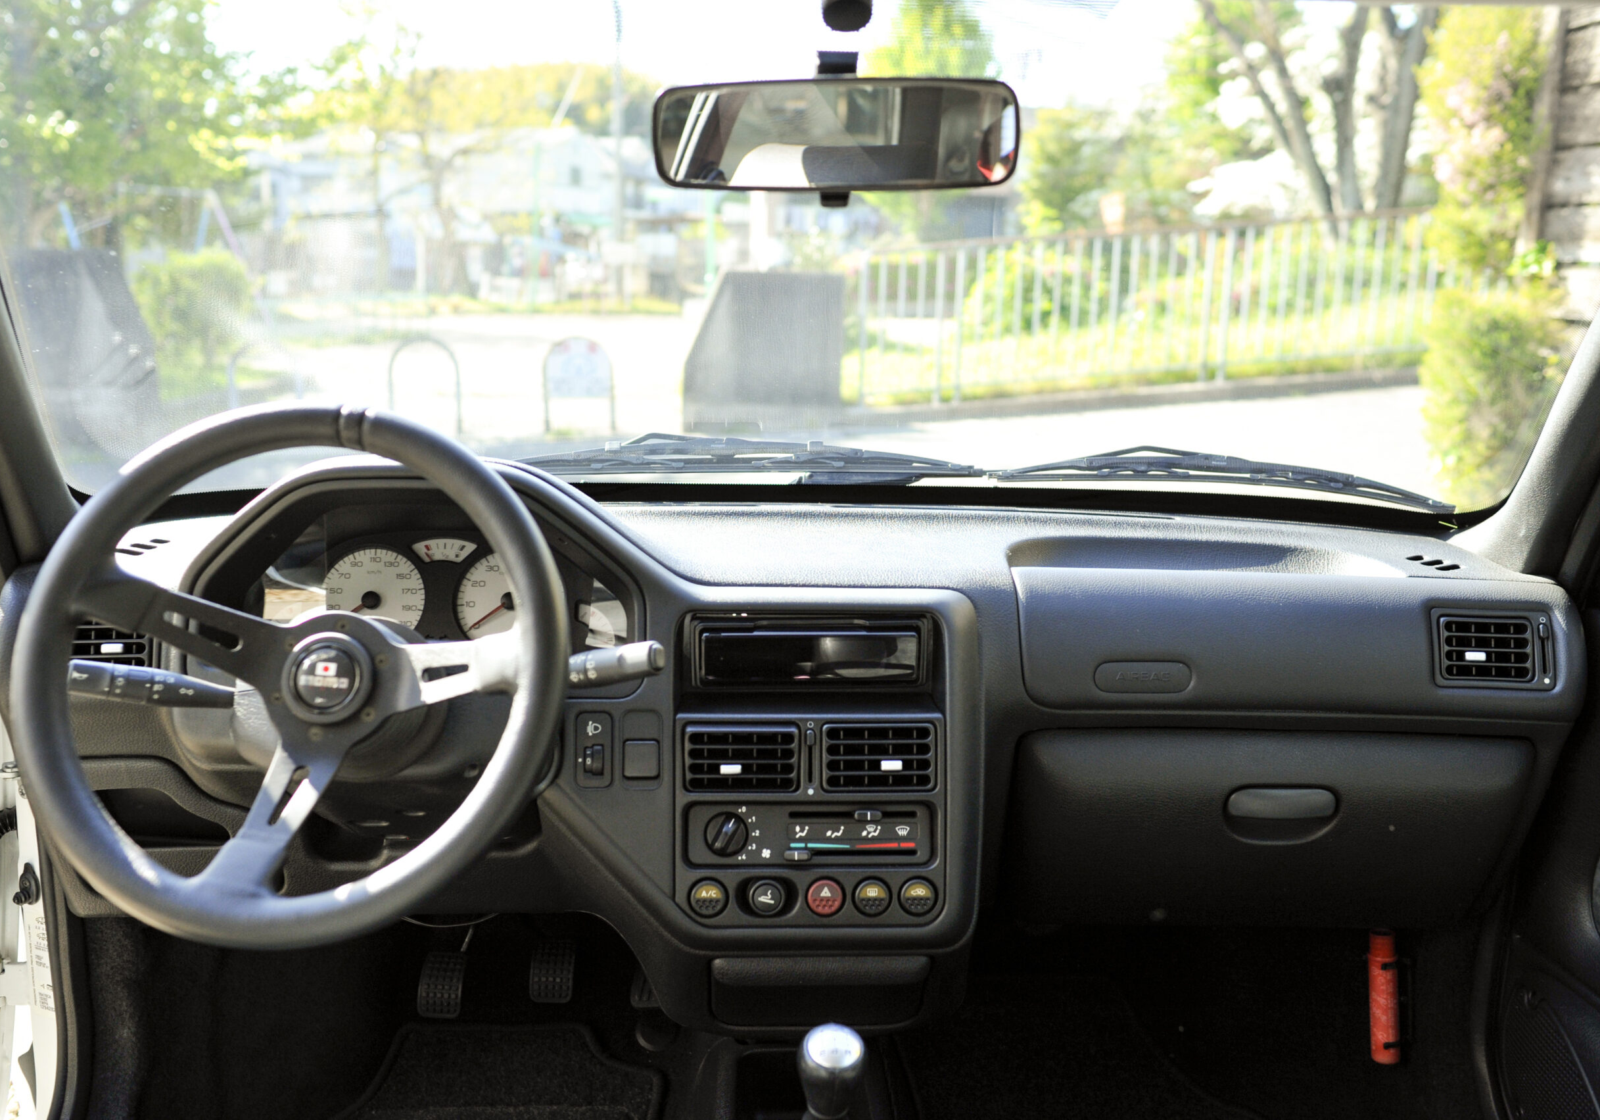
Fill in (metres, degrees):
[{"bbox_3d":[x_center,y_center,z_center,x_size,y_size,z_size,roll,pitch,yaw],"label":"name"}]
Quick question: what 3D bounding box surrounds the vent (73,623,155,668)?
[{"bbox_3d":[-0.573,0.069,1.085,0.080,0.055,0.035,0,-3,-5],"label":"vent"}]

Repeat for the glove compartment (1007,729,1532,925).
[{"bbox_3d":[0.384,0.216,1.095,0.410,0.150,0.110,1,7,1],"label":"glove compartment"}]

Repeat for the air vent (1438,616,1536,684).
[{"bbox_3d":[0.558,0.073,1.065,0.078,0.055,0.035,2,-3,7],"label":"air vent"}]

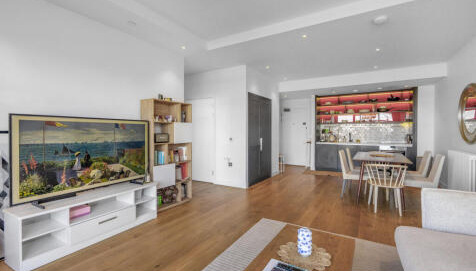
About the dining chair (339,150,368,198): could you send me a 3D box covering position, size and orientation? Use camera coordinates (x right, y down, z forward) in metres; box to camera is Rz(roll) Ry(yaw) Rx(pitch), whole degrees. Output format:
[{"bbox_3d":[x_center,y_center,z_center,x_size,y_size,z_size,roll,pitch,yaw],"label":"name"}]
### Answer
[{"bbox_3d":[2.258,0.734,3.959,0.570,0.880,0.470,1,1,37],"label":"dining chair"}]

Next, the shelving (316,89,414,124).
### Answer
[{"bbox_3d":[3.681,-0.779,6.353,2.420,0.870,0.450,1,1,30],"label":"shelving"}]

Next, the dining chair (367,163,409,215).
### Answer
[{"bbox_3d":[2.297,0.809,3.342,0.520,0.745,0.510,0,1,24],"label":"dining chair"}]

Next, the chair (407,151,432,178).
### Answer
[{"bbox_3d":[3.206,0.736,3.999,0.580,0.880,0.470,1,1,32],"label":"chair"}]

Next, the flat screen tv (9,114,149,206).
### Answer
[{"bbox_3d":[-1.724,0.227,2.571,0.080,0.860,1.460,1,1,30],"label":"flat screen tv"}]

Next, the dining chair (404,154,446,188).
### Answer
[{"bbox_3d":[2.908,0.742,3.466,0.590,0.880,0.470,1,1,32],"label":"dining chair"}]

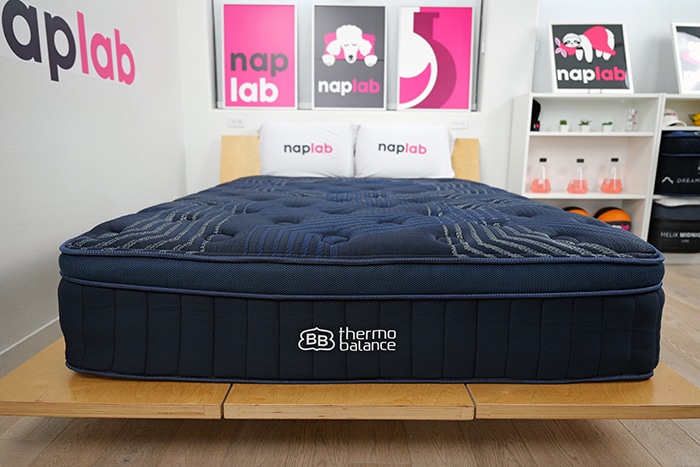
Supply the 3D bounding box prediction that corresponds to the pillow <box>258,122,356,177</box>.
[{"bbox_3d":[-0.274,-0.528,2.982,0.625,0.410,0.160,0,-13,-1],"label":"pillow"}]

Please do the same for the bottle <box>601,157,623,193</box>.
[{"bbox_3d":[1.726,-0.375,3.053,0.125,0.227,0.125,0,11,-1],"label":"bottle"}]

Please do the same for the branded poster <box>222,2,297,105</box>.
[{"bbox_3d":[-0.597,-1.184,3.128,0.502,0.703,0.022,0,3,-1],"label":"branded poster"}]

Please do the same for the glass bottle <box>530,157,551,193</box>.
[{"bbox_3d":[1.255,-0.376,3.049,0.125,0.222,0.125,0,11,-1],"label":"glass bottle"}]

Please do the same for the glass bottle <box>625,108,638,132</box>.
[{"bbox_3d":[1.804,-0.719,2.982,0.073,0.145,0.073,0,11,-1],"label":"glass bottle"}]

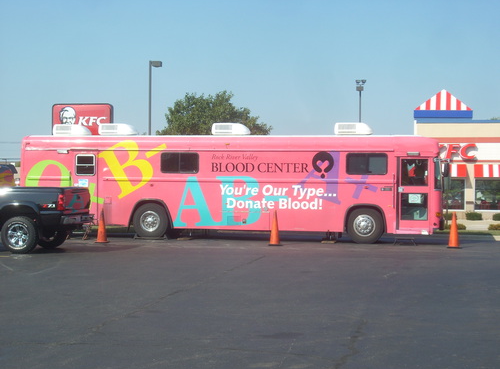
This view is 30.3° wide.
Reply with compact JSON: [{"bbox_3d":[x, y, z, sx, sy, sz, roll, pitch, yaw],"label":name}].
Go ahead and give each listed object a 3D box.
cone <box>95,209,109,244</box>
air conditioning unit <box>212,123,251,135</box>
[{"bbox_3d":[-3.931,1.088,24.600,0.370,0.914,0.370,0,0,-6],"label":"cone"},{"bbox_3d":[-0.520,-1.610,27.000,1.060,0.350,0.720,0,0,14],"label":"air conditioning unit"}]

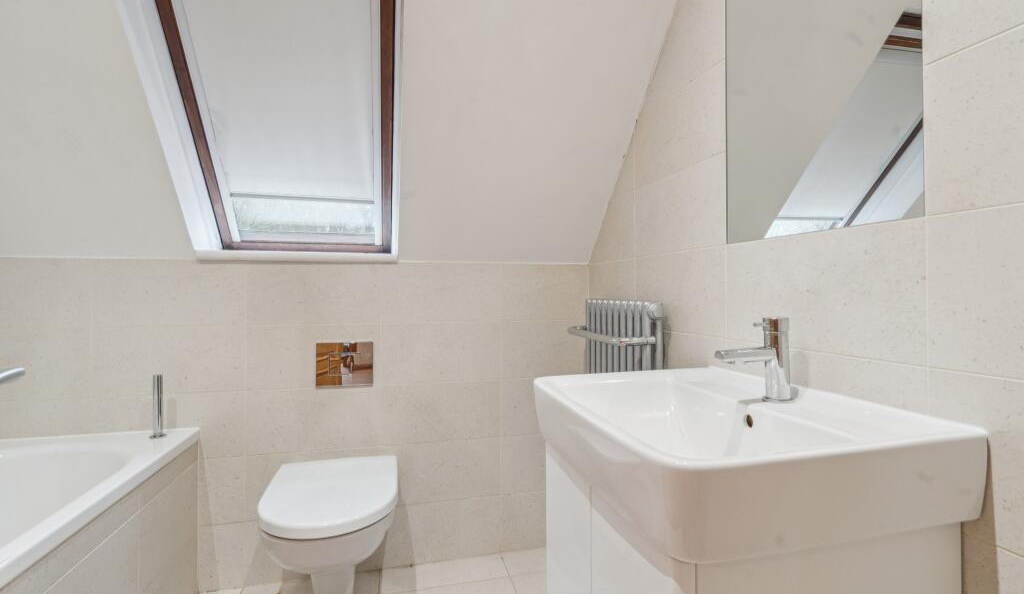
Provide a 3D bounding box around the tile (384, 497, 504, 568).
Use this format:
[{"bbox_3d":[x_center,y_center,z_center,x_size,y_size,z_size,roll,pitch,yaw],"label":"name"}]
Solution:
[{"bbox_3d":[-0.258,0.874,1.705,0.443,0.222,0.010,0,0,-13],"label":"tile"}]

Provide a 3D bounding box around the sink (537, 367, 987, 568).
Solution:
[{"bbox_3d":[0.334,0.238,0.803,0.471,0.122,0.555,0,0,-15],"label":"sink"}]

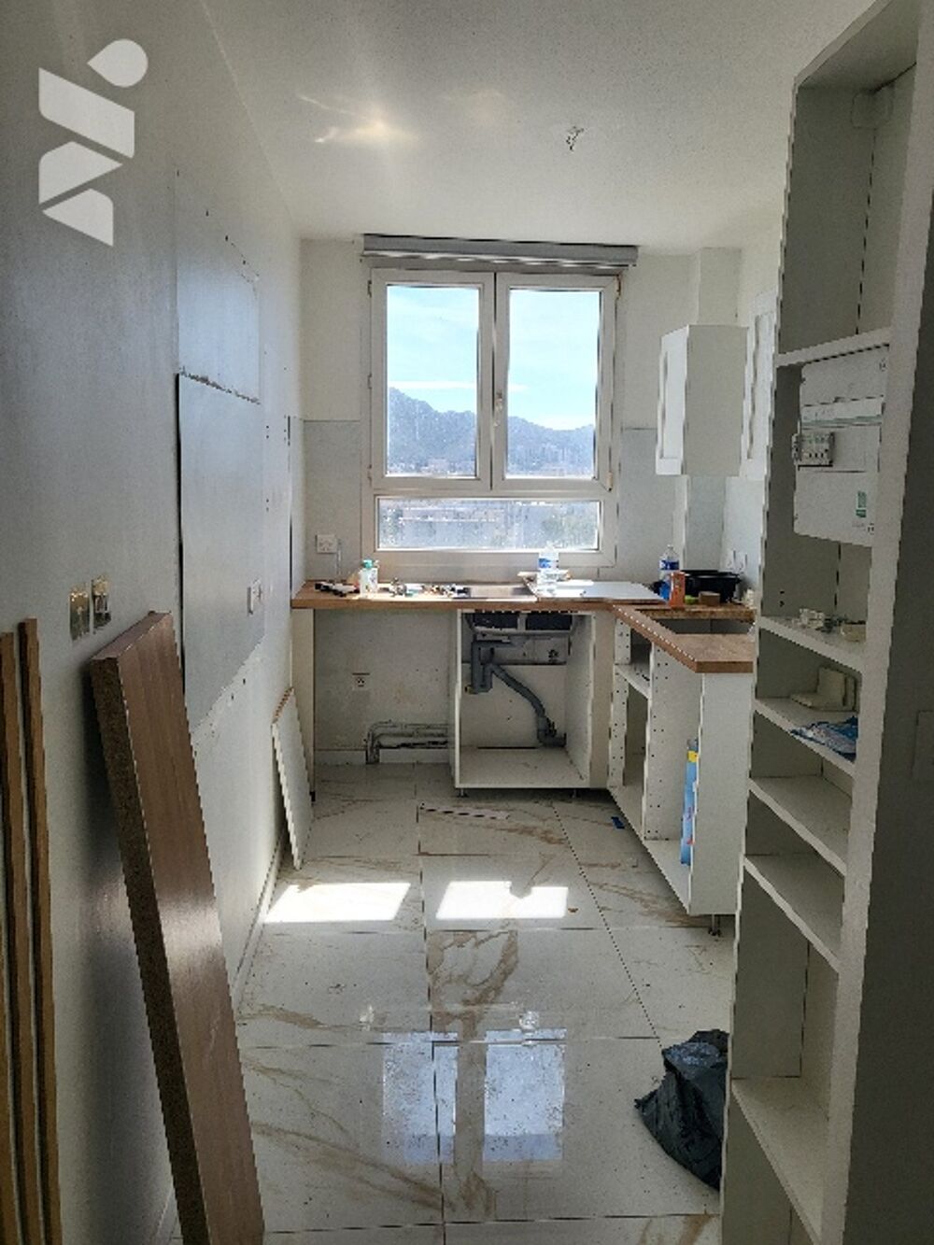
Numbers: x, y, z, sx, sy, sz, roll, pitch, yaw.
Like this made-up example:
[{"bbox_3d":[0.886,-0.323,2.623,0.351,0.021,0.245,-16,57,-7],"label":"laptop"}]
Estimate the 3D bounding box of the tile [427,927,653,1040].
[{"bbox_3d":[0.186,1.054,2.751,0.602,0.012,0.606,0,9,-4],"label":"tile"}]

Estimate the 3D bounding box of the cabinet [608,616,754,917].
[{"bbox_3d":[0.954,0.442,3.493,0.580,0.775,1.165,0,9,-4],"label":"cabinet"}]

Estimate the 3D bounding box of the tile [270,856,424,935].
[{"bbox_3d":[-0.421,0.958,3.309,0.535,0.010,0.598,0,9,-4],"label":"tile"}]

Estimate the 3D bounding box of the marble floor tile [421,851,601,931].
[{"bbox_3d":[0.144,0.961,3.351,0.600,0.010,0.598,0,9,-4],"label":"marble floor tile"}]

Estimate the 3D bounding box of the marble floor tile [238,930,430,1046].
[{"bbox_3d":[-0.379,1.055,2.721,0.535,0.010,0.598,0,9,-4],"label":"marble floor tile"}]

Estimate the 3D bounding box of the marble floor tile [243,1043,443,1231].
[{"bbox_3d":[-0.348,1.143,2.117,0.557,0.012,0.599,0,9,-4],"label":"marble floor tile"}]

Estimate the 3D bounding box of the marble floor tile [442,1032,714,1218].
[{"bbox_3d":[0.231,1.154,2.174,0.600,0.010,0.598,0,9,-4],"label":"marble floor tile"}]

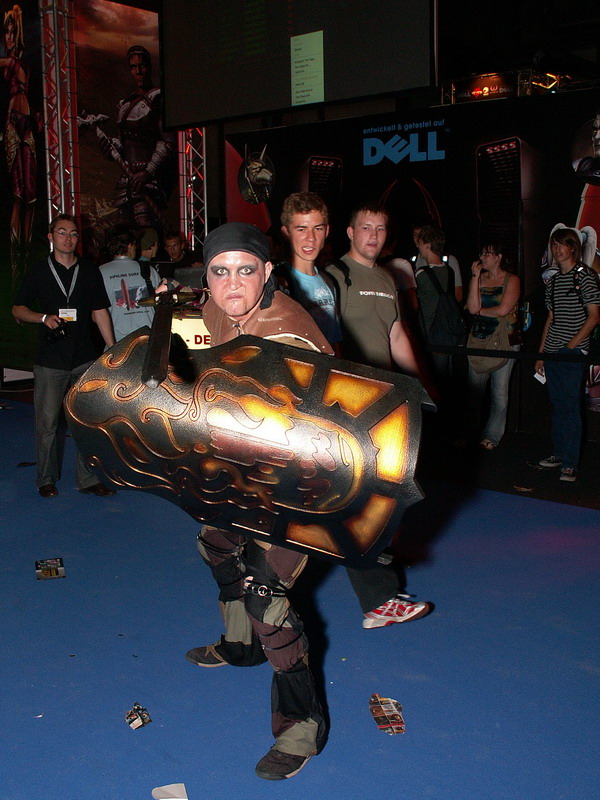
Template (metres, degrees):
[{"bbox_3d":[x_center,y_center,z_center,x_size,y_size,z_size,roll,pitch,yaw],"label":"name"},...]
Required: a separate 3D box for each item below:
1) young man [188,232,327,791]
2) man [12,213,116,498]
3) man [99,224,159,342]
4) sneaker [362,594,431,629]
[{"bbox_3d":[-0.187,0.298,2.611,0.740,1.650,0.850,4,11,25],"label":"young man"},{"bbox_3d":[-1.502,-0.273,5.392,0.660,1.830,0.420,-4,10,-17],"label":"man"},{"bbox_3d":[-1.268,-0.397,6.173,0.540,1.800,0.360,2,10,11],"label":"man"},{"bbox_3d":[0.413,0.890,3.569,0.300,0.118,0.110,-10,10,-10],"label":"sneaker"}]

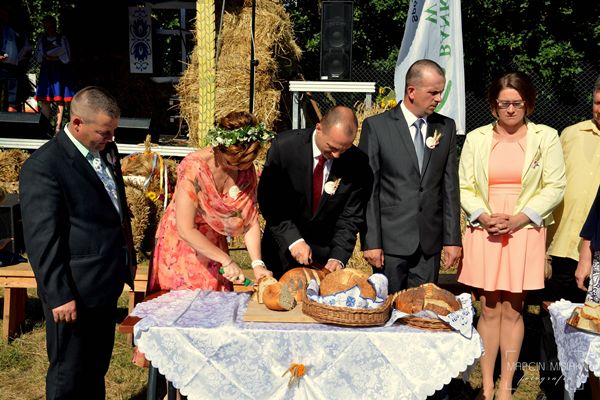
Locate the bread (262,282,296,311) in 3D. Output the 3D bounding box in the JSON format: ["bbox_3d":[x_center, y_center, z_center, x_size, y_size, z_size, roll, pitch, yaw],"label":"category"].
[{"bbox_3d":[-0.082,0.387,3.037,0.125,0.103,0.115,6,9,36],"label":"bread"}]

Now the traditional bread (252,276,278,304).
[{"bbox_3d":[-0.142,0.373,3.126,0.080,0.098,0.110,6,9,36],"label":"traditional bread"}]

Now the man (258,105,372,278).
[{"bbox_3d":[0.075,0.343,3.576,0.560,1.580,0.600,-1,8,-7],"label":"man"}]

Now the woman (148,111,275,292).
[{"bbox_3d":[-0.410,0.368,3.499,0.520,1.550,0.620,-4,9,-30],"label":"woman"}]

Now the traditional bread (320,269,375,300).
[{"bbox_3d":[0.190,0.351,3.053,0.235,0.130,0.210,0,8,0],"label":"traditional bread"}]

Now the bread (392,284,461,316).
[{"bbox_3d":[0.503,0.392,2.977,0.255,0.110,0.225,0,8,0],"label":"bread"}]

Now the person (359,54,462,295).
[{"bbox_3d":[0.555,0.214,3.710,0.520,1.800,0.310,-1,8,-7],"label":"person"}]

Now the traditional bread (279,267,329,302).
[{"bbox_3d":[0.014,0.352,3.204,0.225,0.120,0.190,-1,8,-9],"label":"traditional bread"}]

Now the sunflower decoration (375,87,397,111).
[{"bbox_3d":[0.710,-0.844,6.243,0.185,0.200,0.150,0,8,0],"label":"sunflower decoration"}]

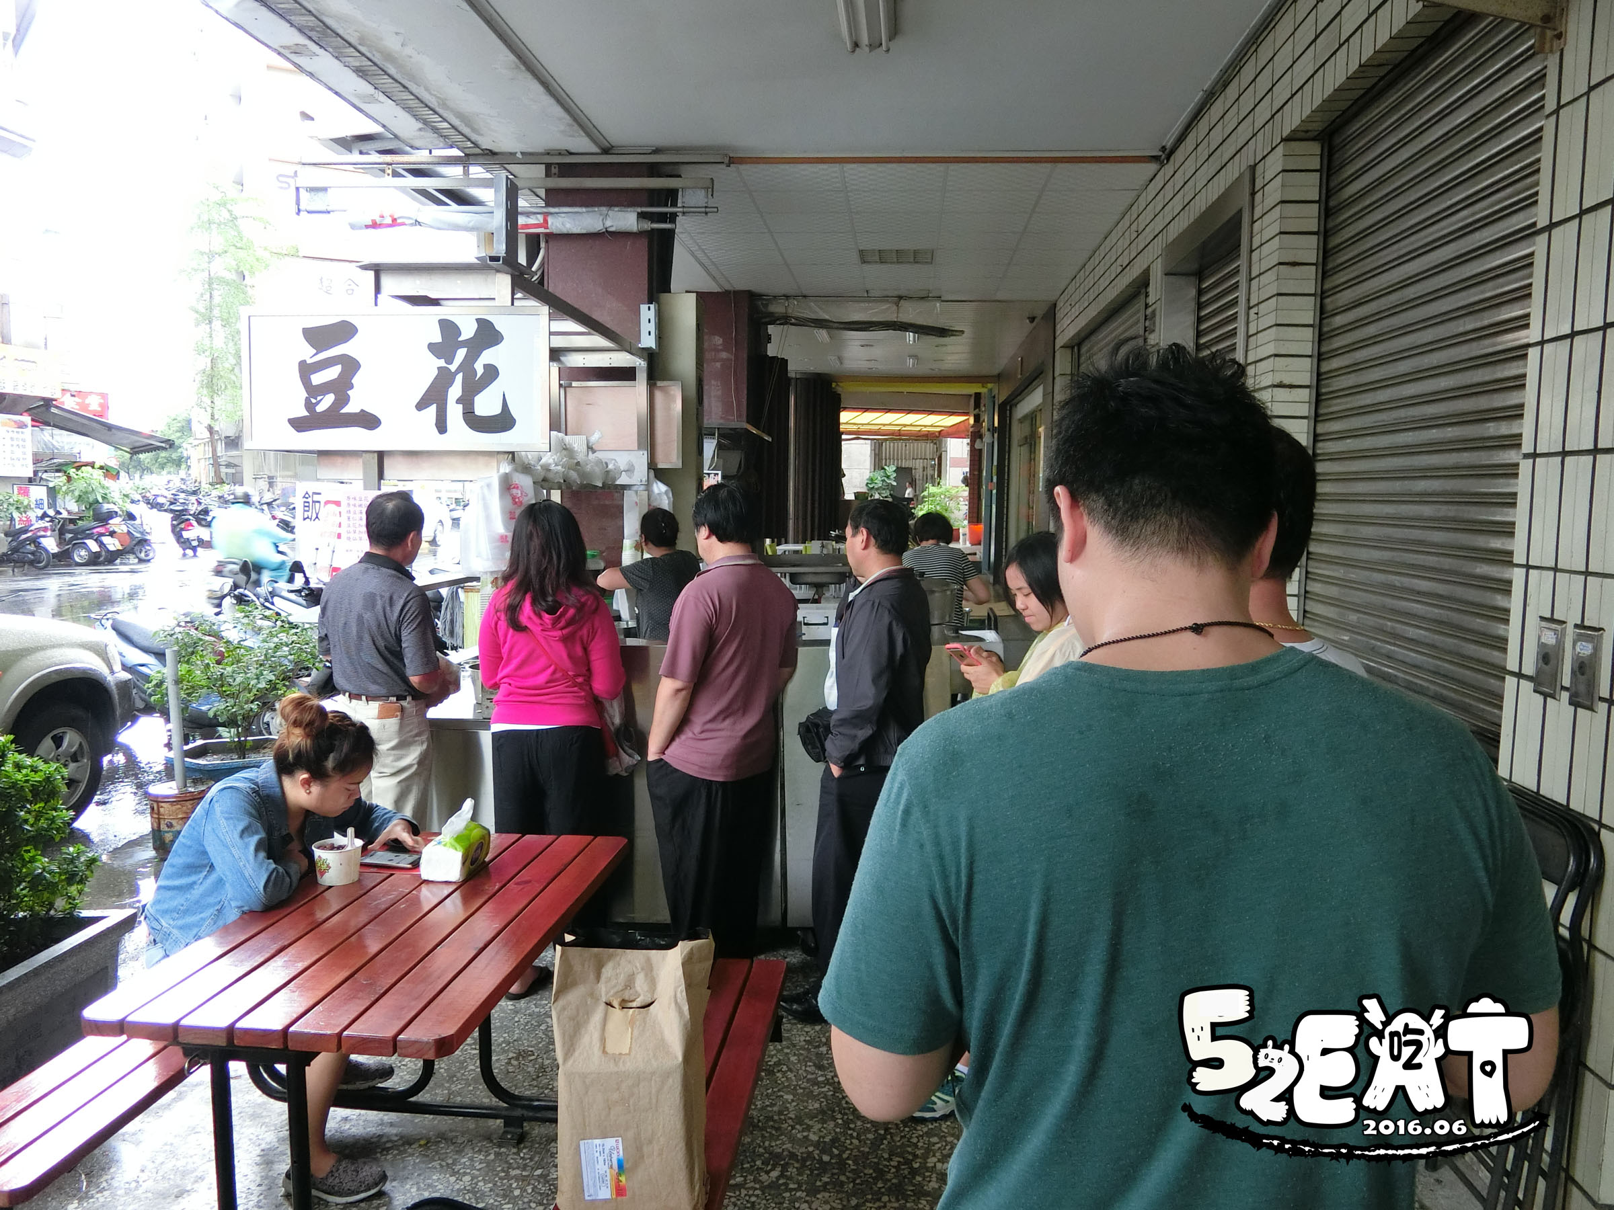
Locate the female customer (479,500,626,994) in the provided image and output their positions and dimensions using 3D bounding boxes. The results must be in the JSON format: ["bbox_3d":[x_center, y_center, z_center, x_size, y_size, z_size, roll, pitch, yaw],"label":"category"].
[{"bbox_3d":[-0.833,0.481,3.804,0.470,1.620,0.320,0,5,-5],"label":"female customer"}]

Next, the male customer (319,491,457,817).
[{"bbox_3d":[-1.474,0.425,4.079,0.500,1.670,0.340,2,5,10],"label":"male customer"}]

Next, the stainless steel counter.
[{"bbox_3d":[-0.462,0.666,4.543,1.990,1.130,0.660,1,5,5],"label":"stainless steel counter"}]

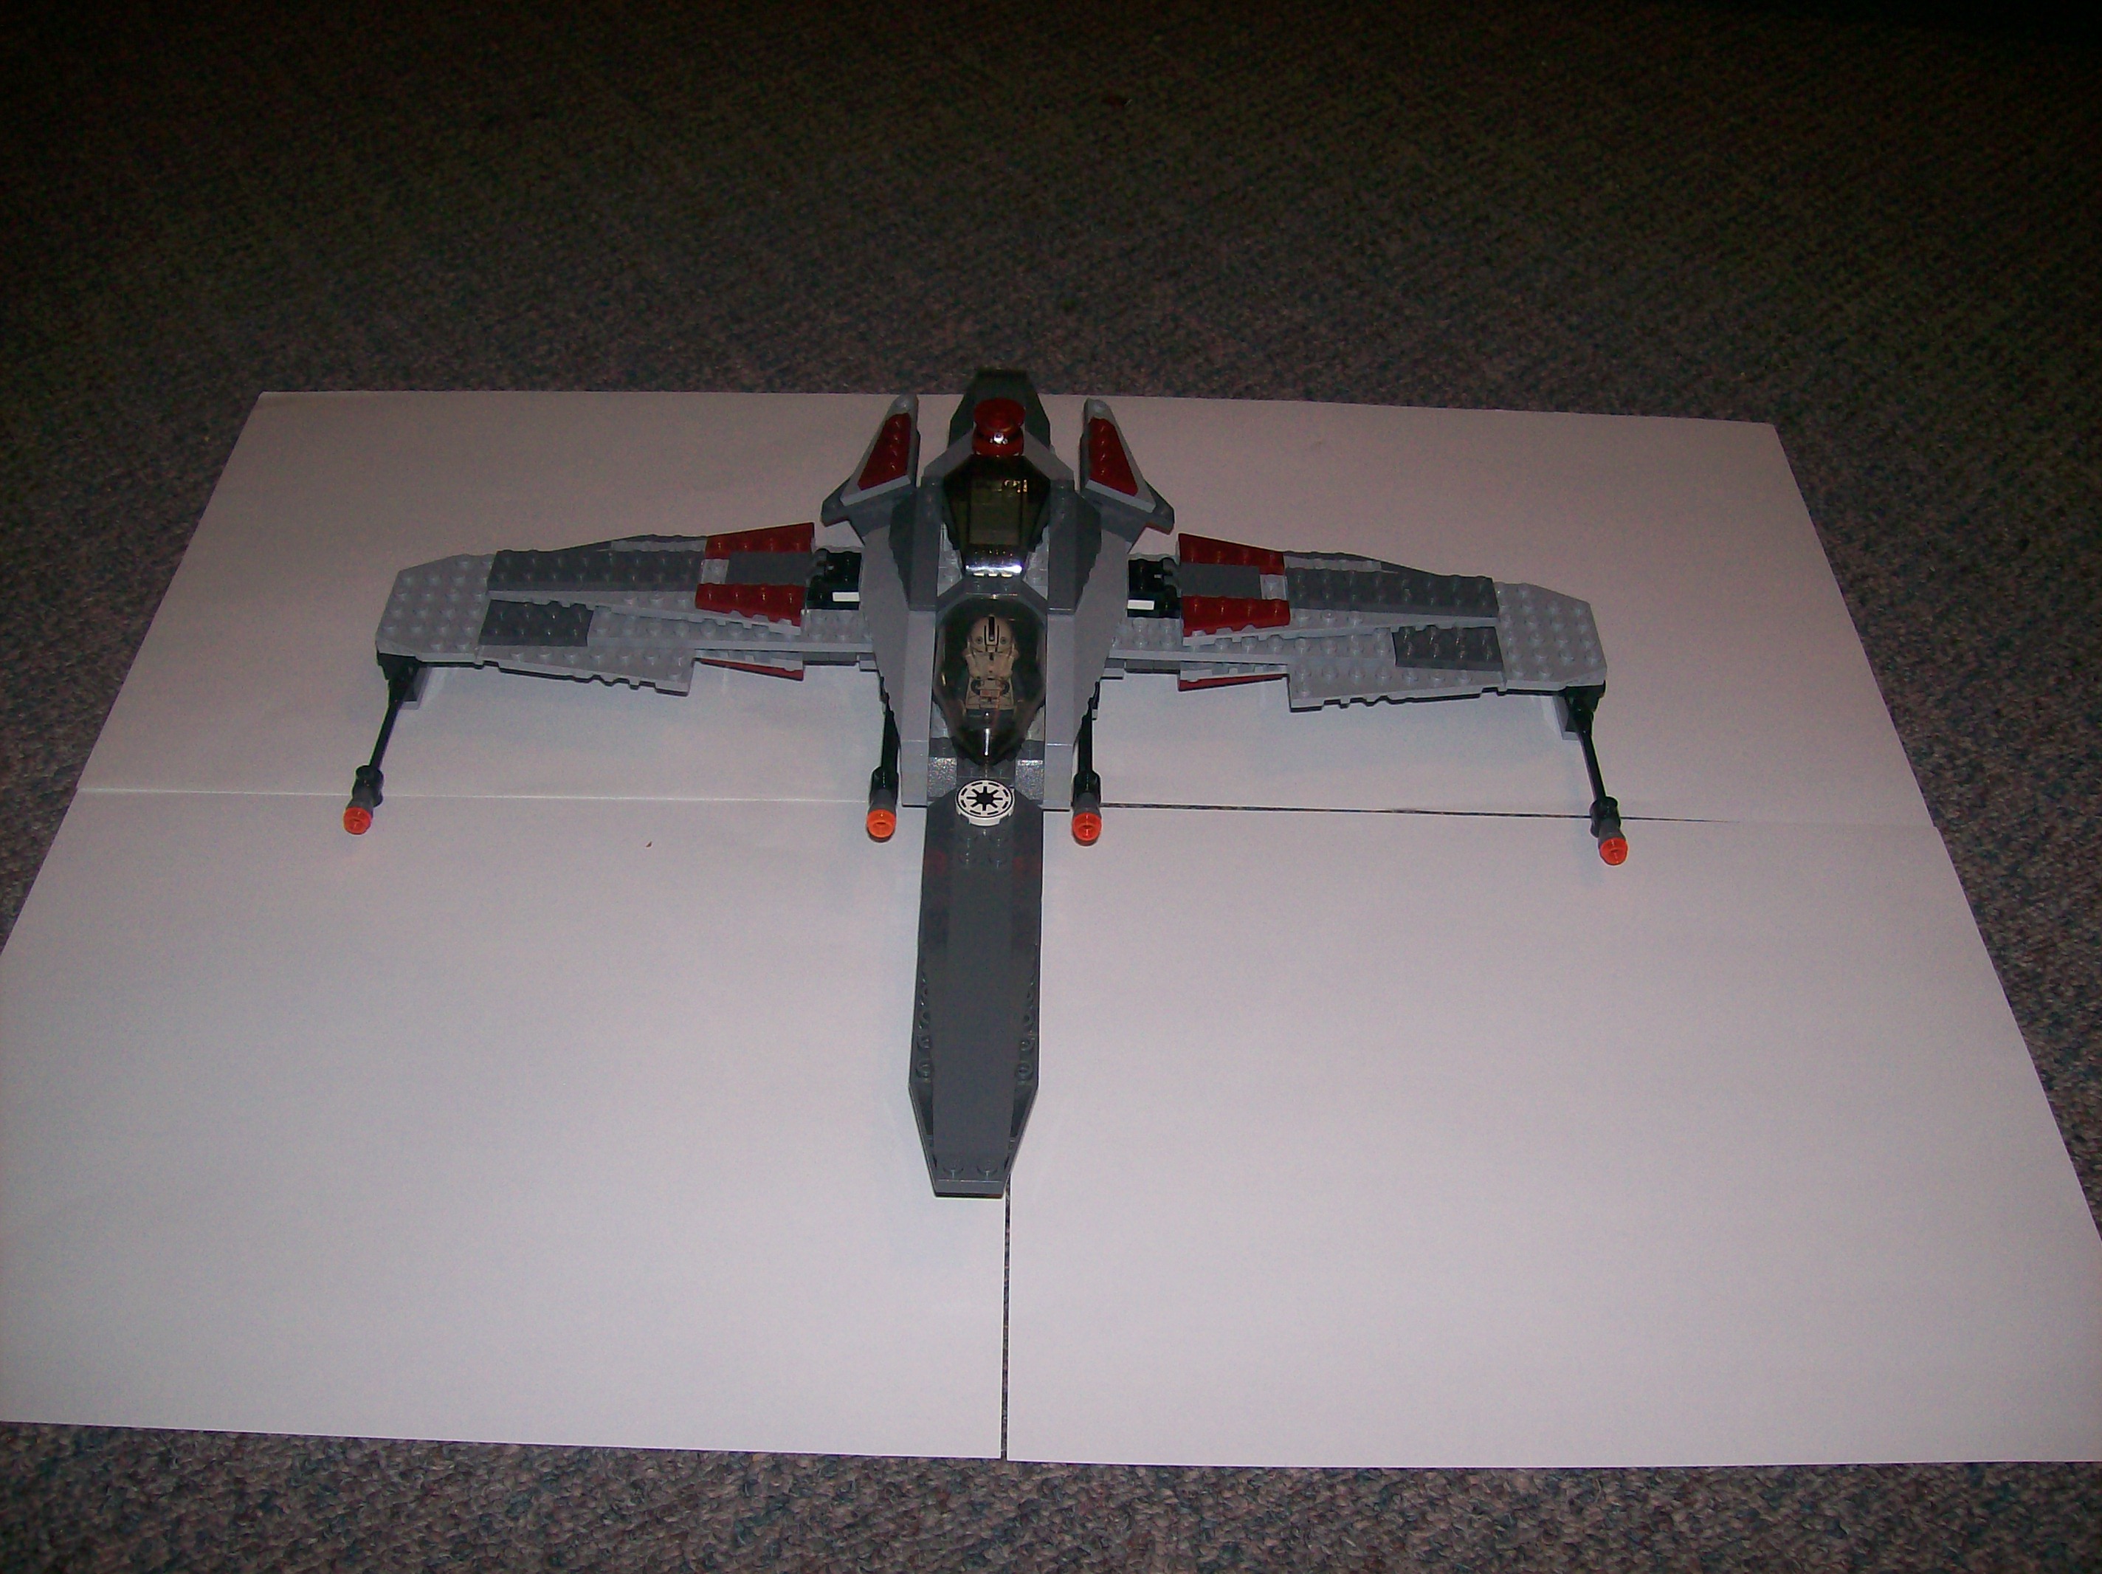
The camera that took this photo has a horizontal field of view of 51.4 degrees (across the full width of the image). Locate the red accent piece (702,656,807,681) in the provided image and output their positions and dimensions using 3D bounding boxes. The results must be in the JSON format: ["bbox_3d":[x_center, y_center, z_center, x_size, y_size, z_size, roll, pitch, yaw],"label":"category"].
[{"bbox_3d":[-0.090,-0.039,0.659,0.032,0.004,0.016,1,45,0],"label":"red accent piece"}]

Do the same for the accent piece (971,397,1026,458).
[{"bbox_3d":[-0.016,-0.112,0.683,0.017,0.011,0.017,1,45,0],"label":"accent piece"}]

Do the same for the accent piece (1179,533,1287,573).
[{"bbox_3d":[0.056,-0.071,0.671,0.032,0.004,0.015,1,45,0],"label":"accent piece"}]

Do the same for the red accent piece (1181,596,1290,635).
[{"bbox_3d":[0.055,-0.051,0.651,0.032,0.004,0.015,1,45,0],"label":"red accent piece"}]

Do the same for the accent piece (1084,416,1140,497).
[{"bbox_3d":[0.019,-0.104,0.695,0.016,0.004,0.032,18,43,-16],"label":"accent piece"}]

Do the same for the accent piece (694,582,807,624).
[{"bbox_3d":[-0.089,-0.054,0.650,0.032,0.004,0.015,1,45,0],"label":"accent piece"}]

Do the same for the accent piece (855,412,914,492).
[{"bbox_3d":[-0.052,-0.106,0.696,0.016,0.004,0.032,-16,43,16],"label":"accent piece"}]

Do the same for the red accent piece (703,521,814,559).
[{"bbox_3d":[-0.089,-0.074,0.671,0.032,0.004,0.015,1,45,0],"label":"red accent piece"}]

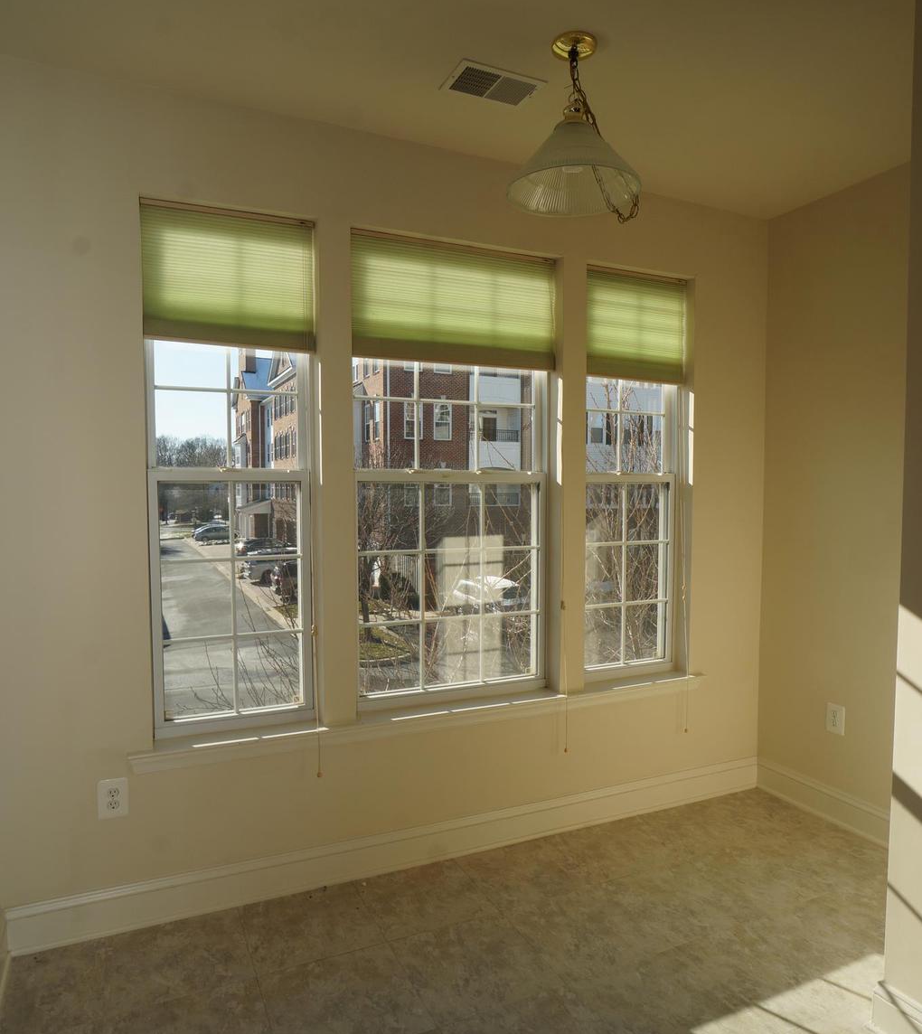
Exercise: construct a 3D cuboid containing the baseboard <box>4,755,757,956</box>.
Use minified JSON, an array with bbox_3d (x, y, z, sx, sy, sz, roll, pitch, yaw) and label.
[{"bbox_3d":[0.025,1.276,2.788,3.127,0.149,0.018,-1,3,-24],"label":"baseboard"}]

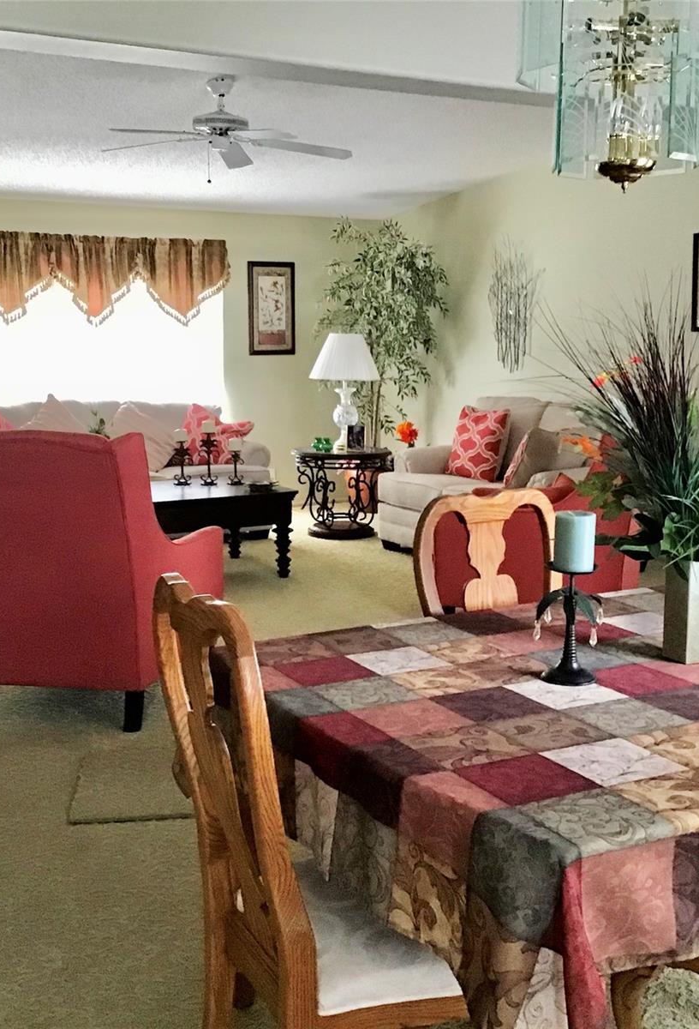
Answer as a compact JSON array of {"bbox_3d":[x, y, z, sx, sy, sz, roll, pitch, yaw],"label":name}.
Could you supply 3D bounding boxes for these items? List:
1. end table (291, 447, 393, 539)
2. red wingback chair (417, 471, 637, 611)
[{"bbox_3d":[-0.049,-0.147,8.578,0.690,0.584,0.690,0,8,0],"label":"end table"},{"bbox_3d":[0.955,0.021,5.779,0.870,1.060,0.770,3,9,20],"label":"red wingback chair"}]

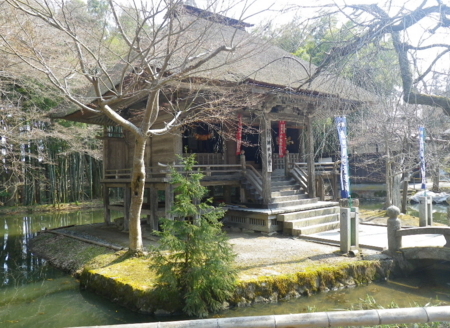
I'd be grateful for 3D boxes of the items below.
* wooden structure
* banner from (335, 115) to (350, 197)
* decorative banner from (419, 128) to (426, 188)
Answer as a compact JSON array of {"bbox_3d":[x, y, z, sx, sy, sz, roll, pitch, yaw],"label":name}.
[{"bbox_3d":[0.084,-1.923,14.433,10.170,8.210,8.850,-1,-2,-38],"label":"wooden structure"},{"bbox_3d":[2.604,-0.167,8.100,0.480,1.820,0.070,-1,-2,-38],"label":"banner"},{"bbox_3d":[5.721,-0.180,10.550,0.460,1.820,0.070,-1,-2,-38],"label":"decorative banner"}]

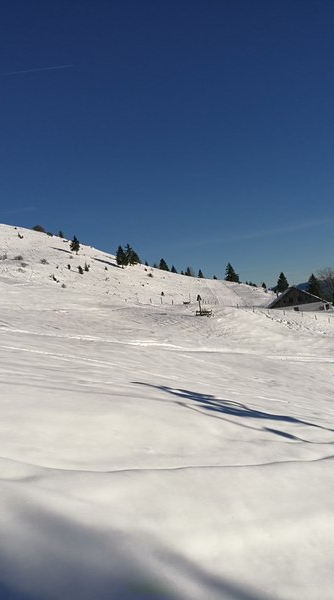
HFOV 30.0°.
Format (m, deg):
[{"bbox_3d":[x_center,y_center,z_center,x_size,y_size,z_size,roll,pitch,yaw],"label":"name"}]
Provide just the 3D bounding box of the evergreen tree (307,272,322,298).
[{"bbox_3d":[42.550,-3.750,180.000,3.610,8.370,3.610,-7,-1,13],"label":"evergreen tree"}]

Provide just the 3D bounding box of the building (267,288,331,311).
[{"bbox_3d":[32.660,-0.170,155.000,14.800,6.600,14.000,-7,-1,4],"label":"building"}]

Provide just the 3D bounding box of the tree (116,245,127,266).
[{"bbox_3d":[-12.540,-12.270,172.000,3.030,6.060,3.030,-7,-1,-4],"label":"tree"}]

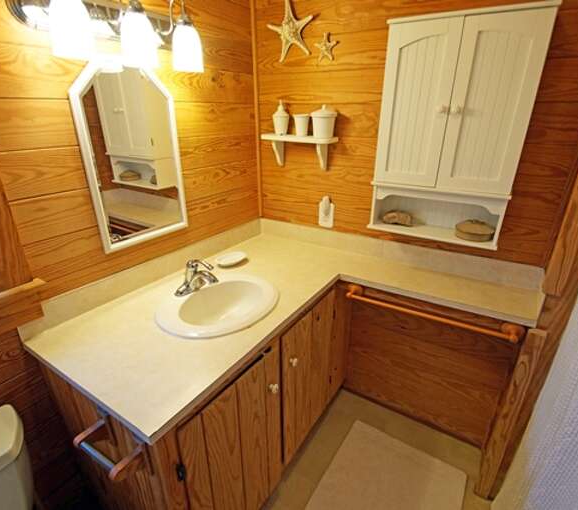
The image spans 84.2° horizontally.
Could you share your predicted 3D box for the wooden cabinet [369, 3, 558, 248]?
[{"bbox_3d":[0.602,-0.449,1.219,0.511,0.777,0.154,13,25,29],"label":"wooden cabinet"}]

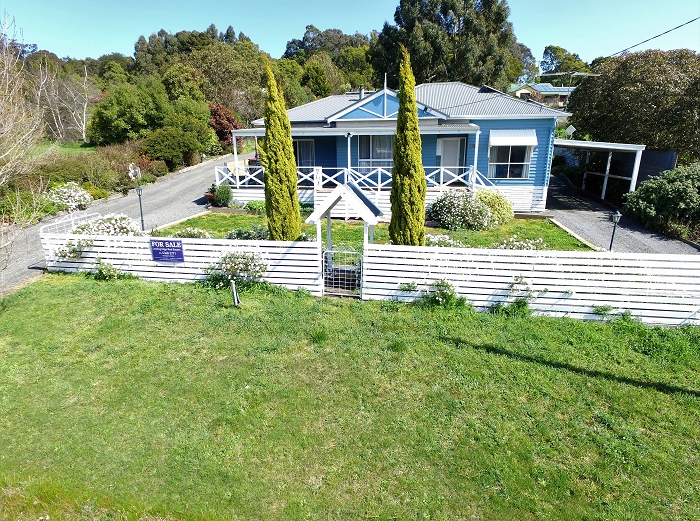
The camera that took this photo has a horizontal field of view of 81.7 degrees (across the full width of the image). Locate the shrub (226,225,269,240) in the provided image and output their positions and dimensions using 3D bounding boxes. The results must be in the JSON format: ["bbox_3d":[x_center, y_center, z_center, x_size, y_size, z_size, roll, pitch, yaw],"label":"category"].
[{"bbox_3d":[-2.757,-0.504,11.043,1.100,0.972,0.900,2,15,9],"label":"shrub"}]

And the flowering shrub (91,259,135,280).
[{"bbox_3d":[-6.199,0.175,10.600,1.000,0.600,0.600,2,15,9],"label":"flowering shrub"}]

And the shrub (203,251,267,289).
[{"bbox_3d":[-2.857,0.249,10.053,1.420,0.981,0.750,2,15,9],"label":"shrub"}]

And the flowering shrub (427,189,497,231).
[{"bbox_3d":[4.200,-1.967,15.083,2.450,1.383,2.000,2,15,9],"label":"flowering shrub"}]

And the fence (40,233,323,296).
[{"bbox_3d":[-4.567,0.082,10.561,7.863,1.379,0.120,2,15,9],"label":"fence"}]

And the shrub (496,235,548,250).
[{"bbox_3d":[4.300,-0.129,10.200,1.350,1.000,1.100,2,15,9],"label":"shrub"}]

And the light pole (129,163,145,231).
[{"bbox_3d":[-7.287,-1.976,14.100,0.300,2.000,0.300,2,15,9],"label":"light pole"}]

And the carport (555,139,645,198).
[{"bbox_3d":[11.458,-4.618,21.067,3.750,3.100,6.200,2,15,9],"label":"carport"}]

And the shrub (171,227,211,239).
[{"bbox_3d":[-4.654,-0.563,11.800,1.200,0.950,1.000,2,15,9],"label":"shrub"}]

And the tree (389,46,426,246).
[{"bbox_3d":[1.387,-2.203,9.524,0.880,5.156,0.880,2,15,9],"label":"tree"}]

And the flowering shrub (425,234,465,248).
[{"bbox_3d":[2.454,-0.200,10.500,1.100,0.950,1.000,2,15,9],"label":"flowering shrub"}]

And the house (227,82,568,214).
[{"bbox_3d":[2.662,-6.486,22.336,15.100,6.300,11.500,2,15,9],"label":"house"}]

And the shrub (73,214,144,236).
[{"bbox_3d":[-7.286,-0.812,12.200,1.900,1.150,1.400,2,15,9],"label":"shrub"}]

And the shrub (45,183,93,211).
[{"bbox_3d":[-11.764,-2.737,16.900,1.800,1.200,1.400,2,15,9],"label":"shrub"}]

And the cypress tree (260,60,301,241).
[{"bbox_3d":[-1.675,-2.245,10.032,0.880,5.005,0.880,2,15,9],"label":"cypress tree"}]

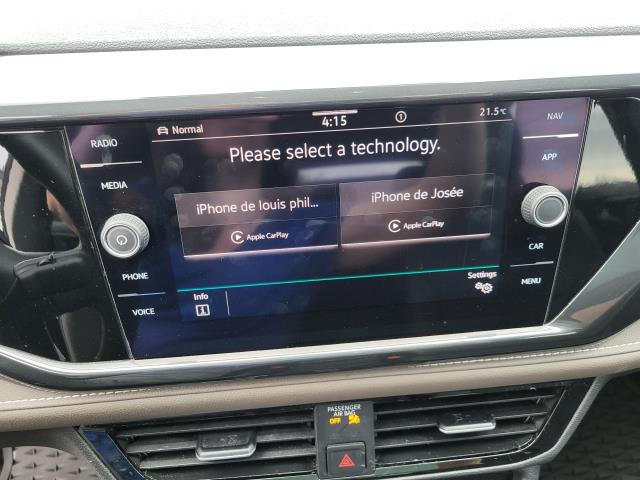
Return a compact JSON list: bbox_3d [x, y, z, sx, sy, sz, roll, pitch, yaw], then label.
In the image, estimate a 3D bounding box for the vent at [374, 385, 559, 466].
[{"bbox_3d":[0.094,0.115,0.308,0.122,0.045,0.026,-4,12,-4],"label":"vent"}]

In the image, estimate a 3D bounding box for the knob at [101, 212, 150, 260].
[{"bbox_3d":[-0.096,-0.001,0.235,0.021,0.021,0.012,-4,19,-3],"label":"knob"}]

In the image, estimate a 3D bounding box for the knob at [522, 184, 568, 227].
[{"bbox_3d":[0.115,-0.016,0.245,0.021,0.021,0.012,-4,19,-3],"label":"knob"}]

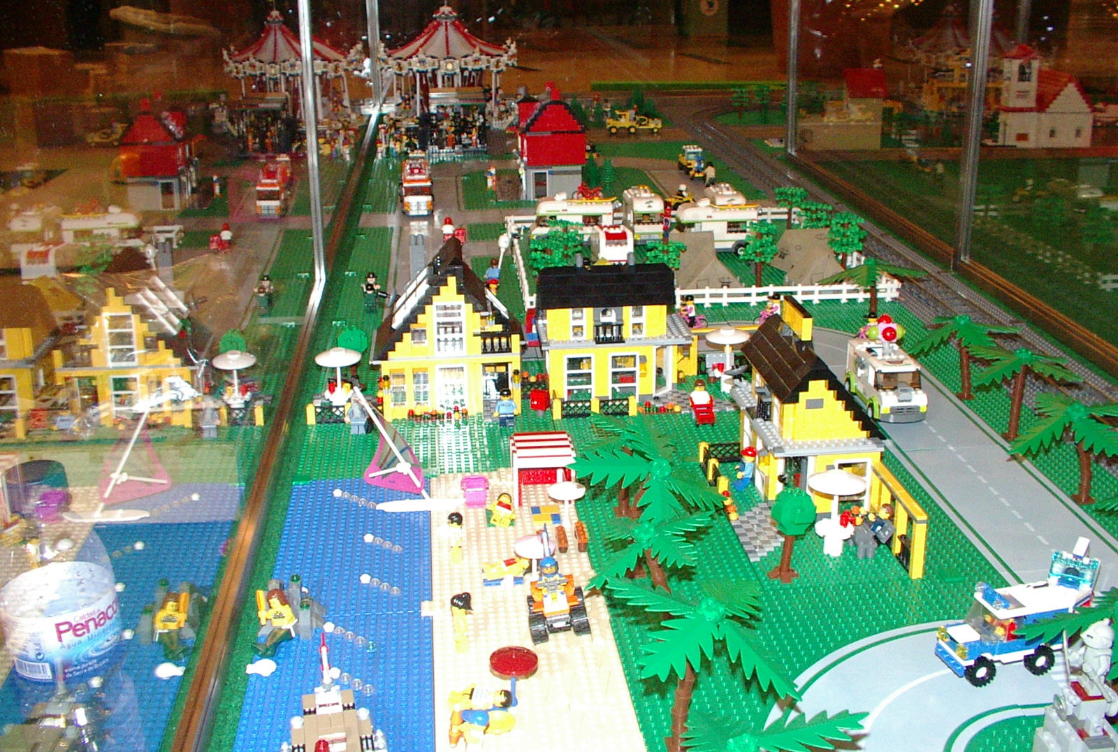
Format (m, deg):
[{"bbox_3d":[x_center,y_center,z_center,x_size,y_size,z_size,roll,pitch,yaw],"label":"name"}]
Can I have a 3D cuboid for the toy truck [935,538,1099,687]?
[{"bbox_3d":[0.321,0.162,0.858,0.105,0.090,0.040,-6,21,-15],"label":"toy truck"}]

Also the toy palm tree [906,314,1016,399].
[{"bbox_3d":[0.450,-0.024,1.369,0.148,0.093,0.140,-10,22,-24],"label":"toy palm tree"}]

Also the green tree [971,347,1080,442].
[{"bbox_3d":[0.455,0.018,1.214,0.113,0.097,0.113,4,20,13],"label":"green tree"}]

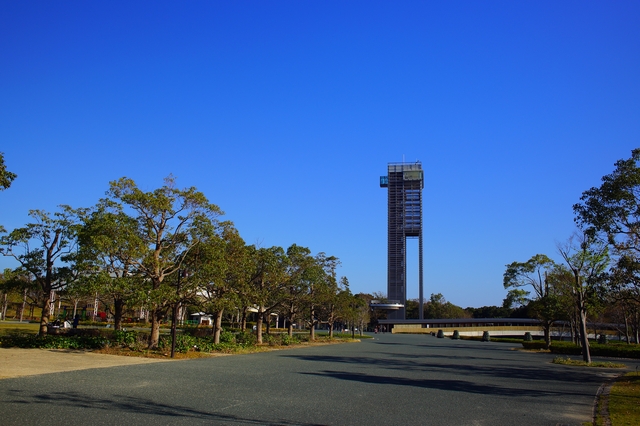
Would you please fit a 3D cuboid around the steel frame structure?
[{"bbox_3d":[24.200,10.013,145.454,12.400,49.140,9.500,0,-13,9],"label":"steel frame structure"}]

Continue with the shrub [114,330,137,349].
[{"bbox_3d":[-10.240,6.656,26.298,1.000,0.835,0.950,7,-14,-21],"label":"shrub"}]

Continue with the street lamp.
[{"bbox_3d":[-5.984,4.318,21.480,0.450,3.791,0.240,2,-13,0],"label":"street lamp"}]

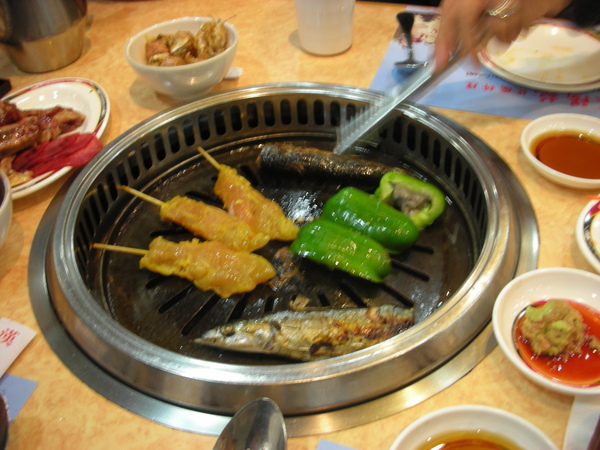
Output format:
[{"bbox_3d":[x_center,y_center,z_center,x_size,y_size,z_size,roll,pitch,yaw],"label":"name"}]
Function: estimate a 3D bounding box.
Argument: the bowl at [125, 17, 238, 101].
[{"bbox_3d":[-0.117,-0.164,0.627,0.114,0.052,0.114,-3,42,2],"label":"bowl"}]

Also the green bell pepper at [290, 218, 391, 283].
[{"bbox_3d":[0.034,0.014,0.480,0.082,0.023,0.039,21,48,25],"label":"green bell pepper"}]

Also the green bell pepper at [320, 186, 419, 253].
[{"bbox_3d":[0.058,-0.010,0.503,0.085,0.025,0.042,29,52,31],"label":"green bell pepper"}]

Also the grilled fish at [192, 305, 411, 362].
[{"bbox_3d":[0.002,0.076,0.416,0.151,0.023,0.041,-3,42,2],"label":"grilled fish"}]

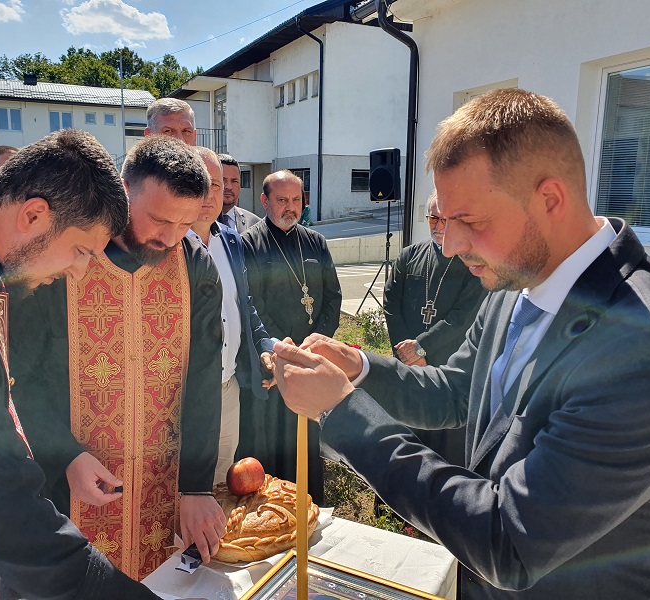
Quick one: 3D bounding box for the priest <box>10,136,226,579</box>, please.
[{"bbox_3d":[-0.498,0.473,1.515,0.560,1.730,0.440,-4,11,-27],"label":"priest"}]

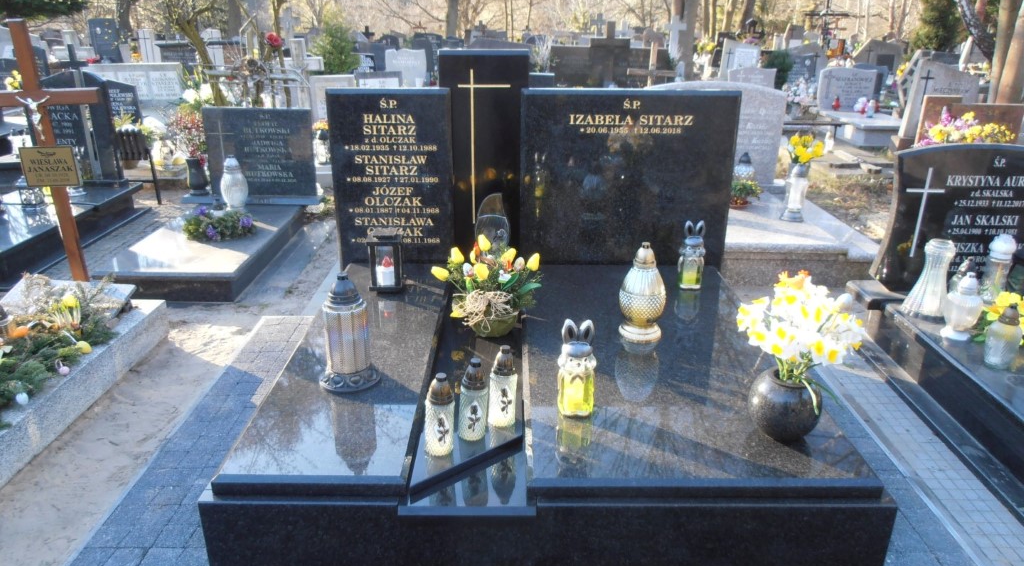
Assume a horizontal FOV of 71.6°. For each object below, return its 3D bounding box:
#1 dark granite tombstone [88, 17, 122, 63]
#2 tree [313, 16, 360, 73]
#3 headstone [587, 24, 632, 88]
[{"bbox_3d":[-7.303,-4.292,12.899,0.490,0.920,0.130,0,21,0],"label":"dark granite tombstone"},{"bbox_3d":[-2.557,-3.286,10.519,0.660,1.200,0.660,0,21,0],"label":"tree"},{"bbox_3d":[1.446,-3.322,10.525,0.590,1.020,0.150,0,21,0],"label":"headstone"}]

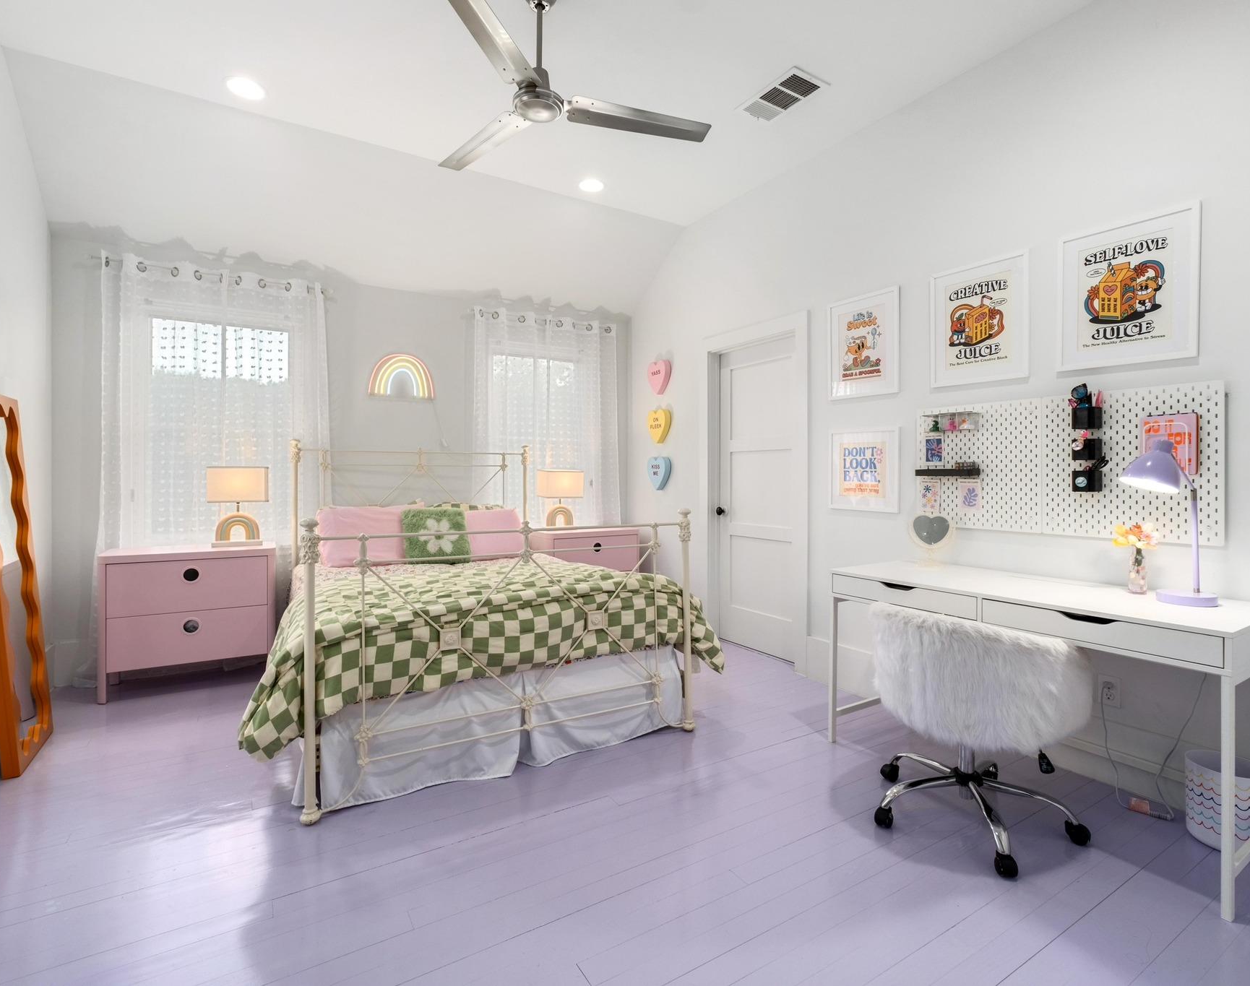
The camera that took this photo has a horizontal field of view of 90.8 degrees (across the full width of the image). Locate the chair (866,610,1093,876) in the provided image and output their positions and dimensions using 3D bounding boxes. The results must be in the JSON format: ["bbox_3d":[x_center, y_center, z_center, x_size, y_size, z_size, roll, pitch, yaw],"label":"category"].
[{"bbox_3d":[1.190,0.742,2.043,0.620,0.755,0.630,1,1,44],"label":"chair"}]

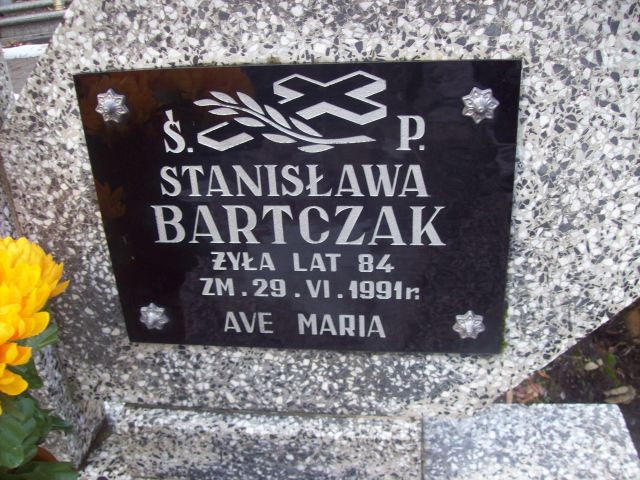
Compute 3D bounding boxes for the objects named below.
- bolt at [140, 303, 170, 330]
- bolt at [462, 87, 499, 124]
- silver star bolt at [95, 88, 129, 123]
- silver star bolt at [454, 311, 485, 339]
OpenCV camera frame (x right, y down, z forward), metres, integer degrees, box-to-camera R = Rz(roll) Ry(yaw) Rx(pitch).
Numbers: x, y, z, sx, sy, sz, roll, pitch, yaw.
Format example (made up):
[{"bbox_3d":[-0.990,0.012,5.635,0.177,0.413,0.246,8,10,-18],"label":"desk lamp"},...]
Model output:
[{"bbox_3d":[-0.179,0.084,0.706,0.032,0.032,0.013,0,26,8],"label":"bolt"},{"bbox_3d":[0.136,-0.113,0.563,0.032,0.032,0.013,0,26,8],"label":"bolt"},{"bbox_3d":[-0.193,-0.121,0.608,0.032,0.032,0.013,0,26,8],"label":"silver star bolt"},{"bbox_3d":[0.148,0.088,0.659,0.032,0.032,0.013,0,26,8],"label":"silver star bolt"}]

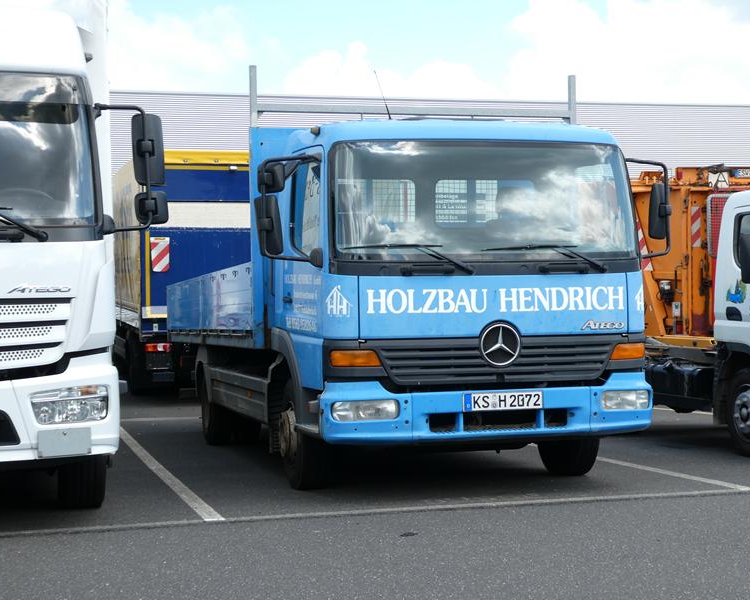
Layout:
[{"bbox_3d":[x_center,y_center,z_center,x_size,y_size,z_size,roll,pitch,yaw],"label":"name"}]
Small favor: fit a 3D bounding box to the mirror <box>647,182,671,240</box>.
[{"bbox_3d":[1.933,-0.603,8.980,0.180,0.380,0.110,-1,-1,-25],"label":"mirror"}]

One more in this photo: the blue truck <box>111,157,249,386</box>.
[{"bbox_3d":[-3.526,-0.432,25.132,2.550,3.890,8.500,-1,0,-15],"label":"blue truck"}]

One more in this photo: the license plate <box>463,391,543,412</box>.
[{"bbox_3d":[0.795,0.628,8.146,0.520,0.110,0.020,-1,-1,-15],"label":"license plate"}]

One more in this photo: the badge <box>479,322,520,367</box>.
[{"bbox_3d":[0.791,0.276,8.183,0.265,0.265,0.040,-1,-1,-15],"label":"badge"}]

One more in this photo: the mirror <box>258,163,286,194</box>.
[{"bbox_3d":[-0.659,-0.773,8.345,0.180,0.200,0.110,-1,-1,0],"label":"mirror"}]

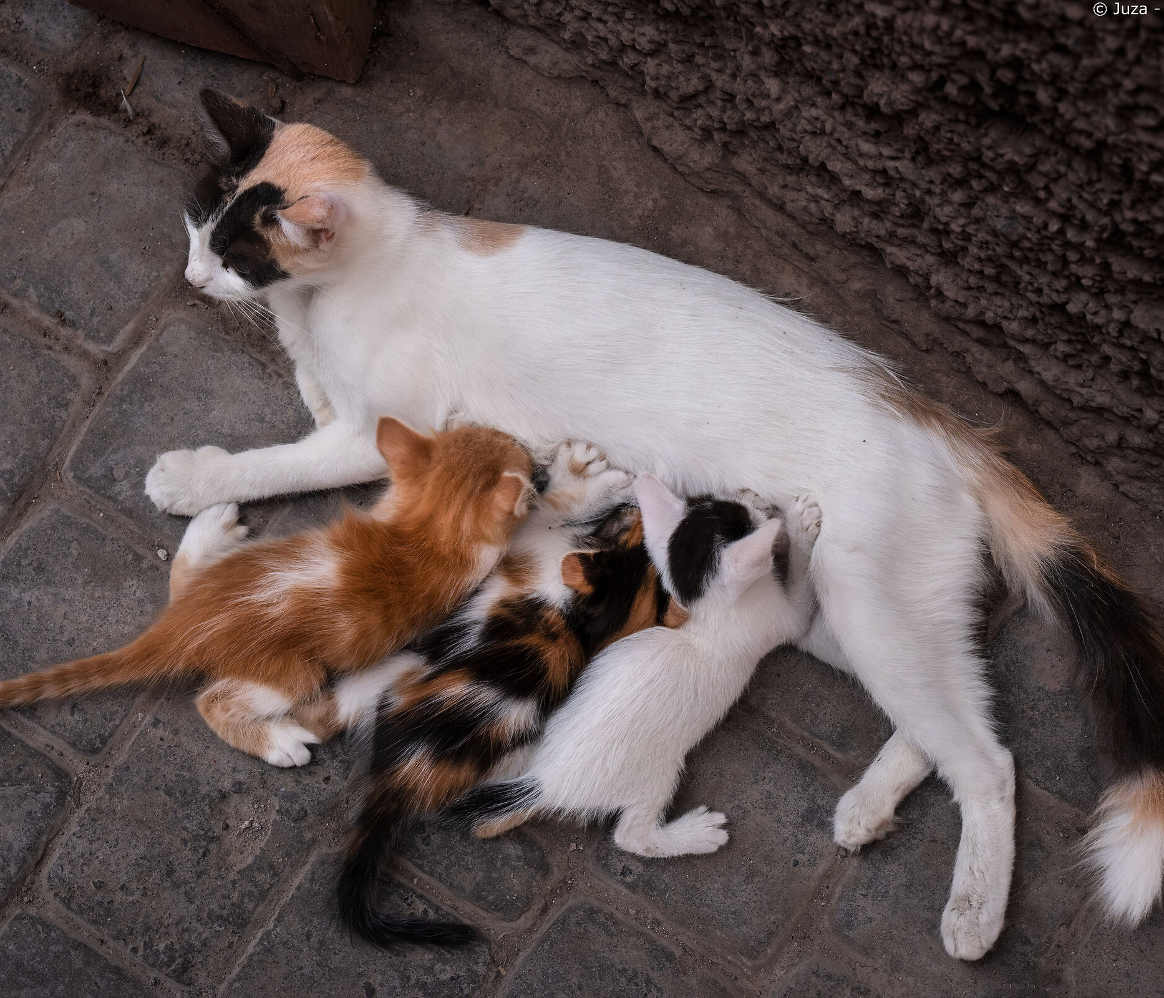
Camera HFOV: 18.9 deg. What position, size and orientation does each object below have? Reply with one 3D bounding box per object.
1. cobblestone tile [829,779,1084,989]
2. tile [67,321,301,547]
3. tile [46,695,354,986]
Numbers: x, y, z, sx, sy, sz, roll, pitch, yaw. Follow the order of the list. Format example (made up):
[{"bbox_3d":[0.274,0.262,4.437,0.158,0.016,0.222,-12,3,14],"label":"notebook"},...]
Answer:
[{"bbox_3d":[0.186,0.192,1.686,0.099,0.030,0.090,31,75,12],"label":"cobblestone tile"},{"bbox_3d":[-0.193,-0.025,1.779,0.099,0.030,0.099,31,75,12],"label":"tile"},{"bbox_3d":[-0.194,0.177,1.747,0.101,0.027,0.115,31,69,6],"label":"tile"}]

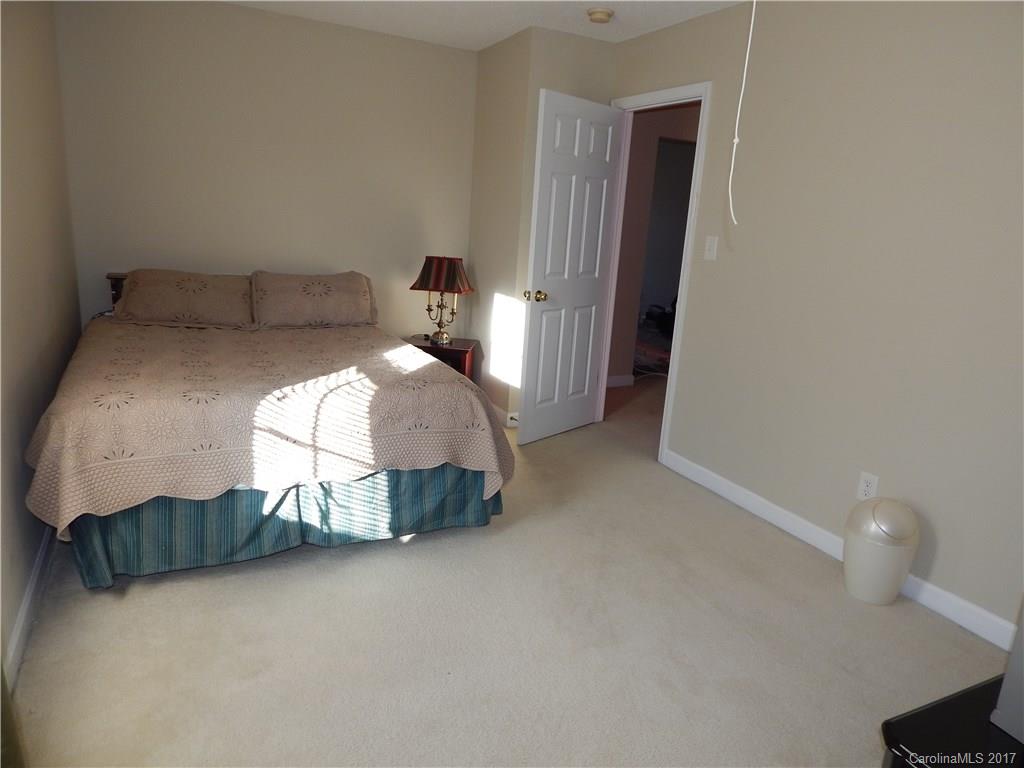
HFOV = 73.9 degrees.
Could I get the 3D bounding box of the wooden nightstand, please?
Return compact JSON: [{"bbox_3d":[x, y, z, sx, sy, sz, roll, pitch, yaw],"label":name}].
[{"bbox_3d":[-0.496,-0.033,4.685,0.470,0.515,0.370,5,14,7],"label":"wooden nightstand"}]

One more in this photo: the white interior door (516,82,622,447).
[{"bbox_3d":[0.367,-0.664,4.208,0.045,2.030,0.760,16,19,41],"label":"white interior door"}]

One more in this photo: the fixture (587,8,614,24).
[{"bbox_3d":[0.469,-1.944,3.605,0.143,0.045,0.143,3,14,-1],"label":"fixture"}]

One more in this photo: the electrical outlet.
[{"bbox_3d":[1.495,0.433,2.857,0.010,0.118,0.077,-4,16,-27],"label":"electrical outlet"}]

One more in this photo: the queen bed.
[{"bbox_3d":[-1.227,-0.014,3.499,1.740,0.960,2.120,-4,16,-27],"label":"queen bed"}]

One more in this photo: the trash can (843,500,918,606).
[{"bbox_3d":[1.448,0.647,2.699,0.255,0.402,0.255,5,14,5],"label":"trash can"}]

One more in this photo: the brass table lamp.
[{"bbox_3d":[-0.472,-0.553,4.532,0.370,0.575,0.250,6,14,11],"label":"brass table lamp"}]

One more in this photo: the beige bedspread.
[{"bbox_3d":[-1.208,0.059,3.460,1.780,0.460,2.020,-4,16,-27],"label":"beige bedspread"}]

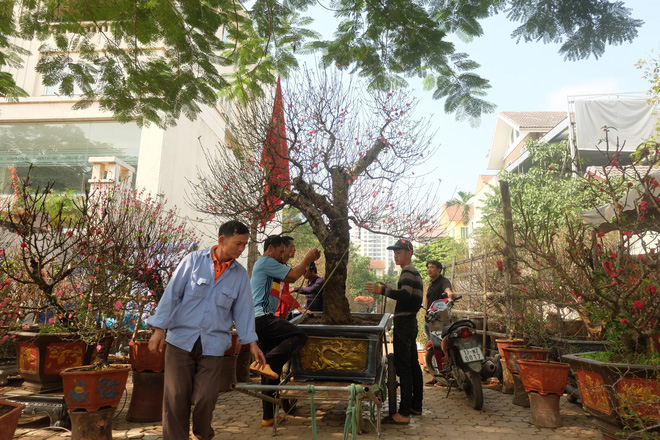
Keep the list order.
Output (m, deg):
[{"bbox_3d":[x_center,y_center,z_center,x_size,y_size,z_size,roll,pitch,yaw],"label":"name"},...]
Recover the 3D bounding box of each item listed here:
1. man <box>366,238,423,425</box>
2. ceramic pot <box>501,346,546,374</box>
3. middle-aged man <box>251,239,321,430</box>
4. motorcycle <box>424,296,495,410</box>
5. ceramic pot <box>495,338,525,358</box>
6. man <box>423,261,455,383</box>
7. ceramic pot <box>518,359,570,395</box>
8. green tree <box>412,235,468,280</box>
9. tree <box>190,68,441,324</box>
[{"bbox_3d":[0.611,0.964,4.070,0.520,1.630,0.450,0,-11,9],"label":"man"},{"bbox_3d":[2.076,1.510,4.696,0.460,0.270,0.440,0,-11,11],"label":"ceramic pot"},{"bbox_3d":[-0.383,0.903,3.784,0.640,1.580,0.500,6,-12,-21],"label":"middle-aged man"},{"bbox_3d":[1.446,1.472,5.028,0.670,1.050,1.850,-2,-11,-1],"label":"motorcycle"},{"bbox_3d":[2.232,1.602,5.442,0.360,0.250,0.360,2,-11,0],"label":"ceramic pot"},{"bbox_3d":[1.426,1.341,5.847,0.500,1.620,0.380,-4,-13,29],"label":"man"},{"bbox_3d":[1.918,1.404,3.934,0.460,0.280,0.440,0,-11,11],"label":"ceramic pot"},{"bbox_3d":[3.643,2.208,14.874,2.200,3.500,2.200,2,-11,0],"label":"green tree"},{"bbox_3d":[-0.123,-0.227,4.220,2.350,2.360,2.200,2,-11,0],"label":"tree"}]

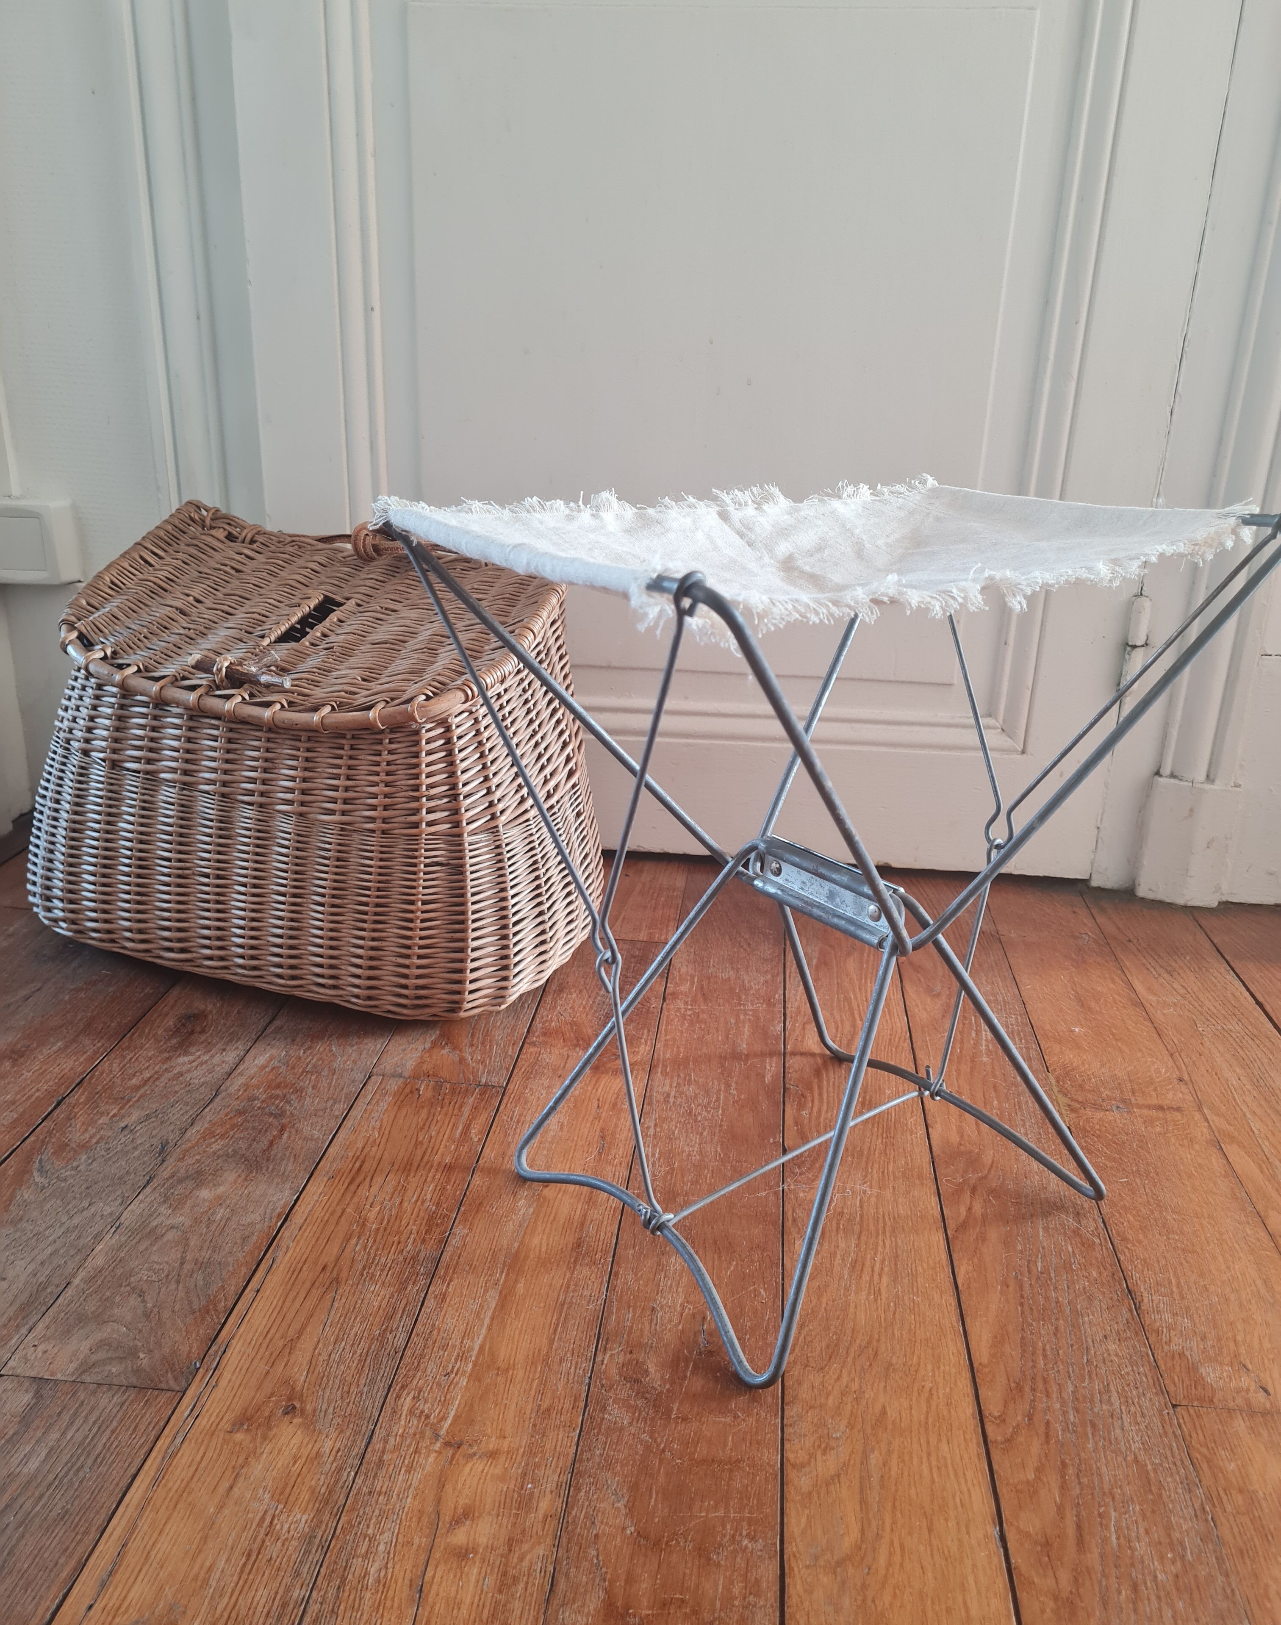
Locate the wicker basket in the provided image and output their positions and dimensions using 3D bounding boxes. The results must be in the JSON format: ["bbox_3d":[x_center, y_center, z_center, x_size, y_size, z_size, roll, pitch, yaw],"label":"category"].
[{"bbox_3d":[-0.252,-0.055,1.063,0.420,0.325,0.250,10,23,21],"label":"wicker basket"}]

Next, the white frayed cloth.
[{"bbox_3d":[0.107,-0.133,0.666,0.410,0.043,0.210,-16,28,-39],"label":"white frayed cloth"}]

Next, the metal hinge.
[{"bbox_3d":[0.451,-0.148,1.165,0.019,0.098,0.020,4,21,5],"label":"metal hinge"}]

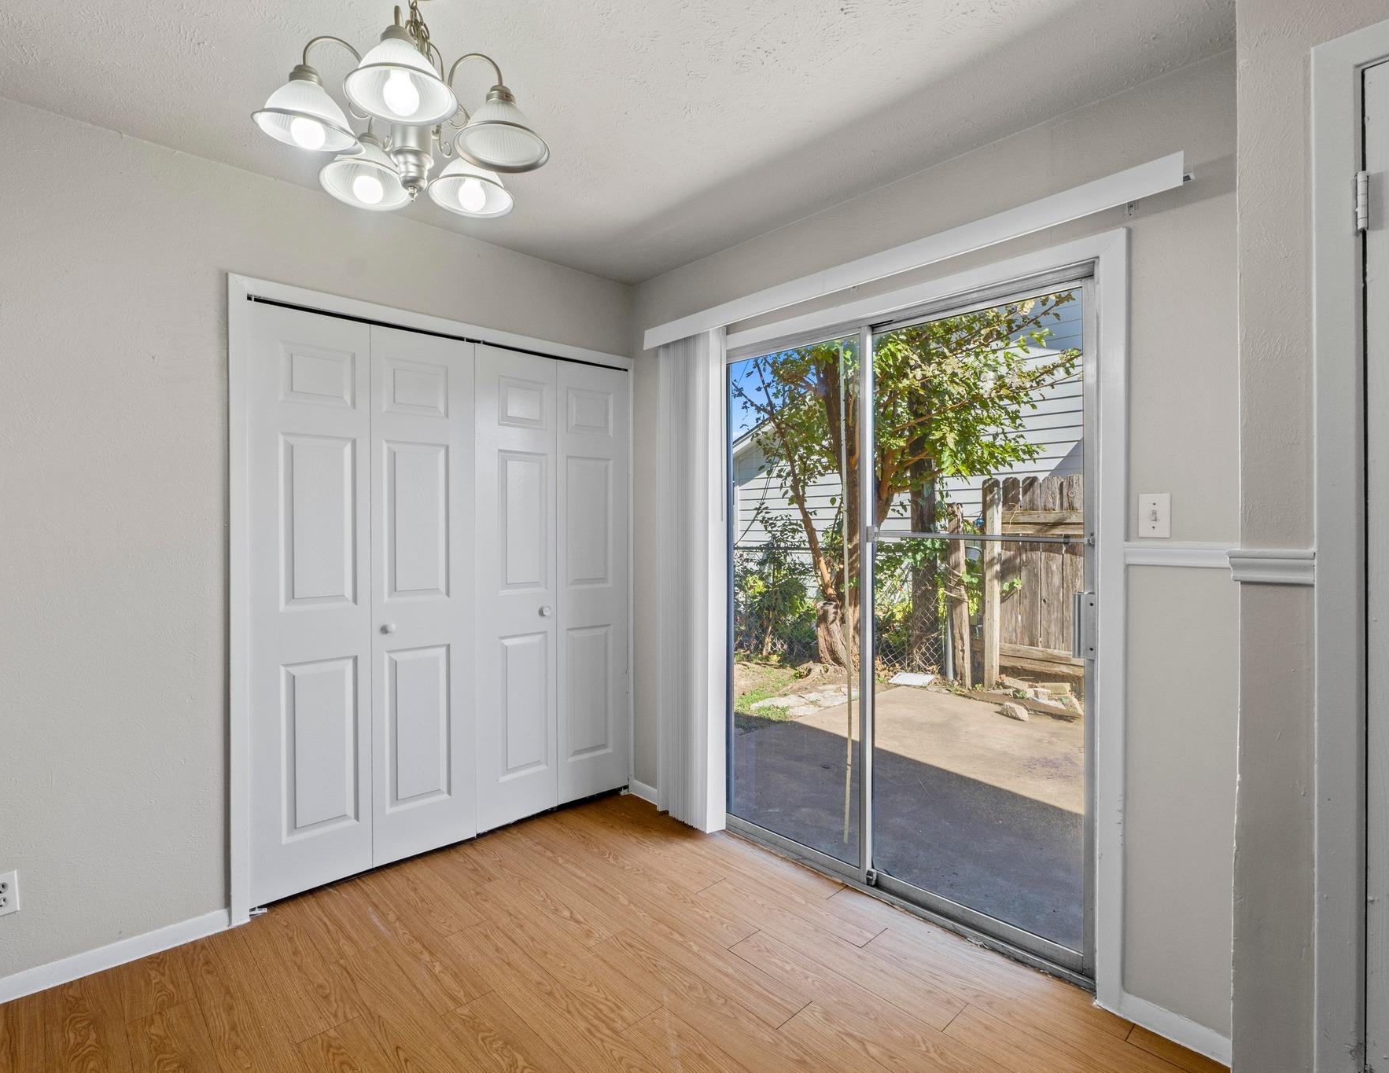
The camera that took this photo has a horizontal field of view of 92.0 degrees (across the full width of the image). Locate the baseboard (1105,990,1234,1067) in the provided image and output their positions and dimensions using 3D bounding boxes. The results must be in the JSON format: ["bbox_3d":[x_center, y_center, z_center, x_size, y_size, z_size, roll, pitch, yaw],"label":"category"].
[{"bbox_3d":[1.217,1.250,1.712,0.285,0.068,0.016,1,1,45],"label":"baseboard"}]

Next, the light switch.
[{"bbox_3d":[1.197,-0.053,1.744,0.071,0.115,0.015,1,1,45],"label":"light switch"}]

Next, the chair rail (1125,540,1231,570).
[{"bbox_3d":[1.235,0.047,1.698,0.245,0.065,0.024,1,1,45],"label":"chair rail"}]

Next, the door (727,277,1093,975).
[{"bbox_3d":[0.614,0.257,2.407,1.470,2.000,0.090,1,1,45],"label":"door"}]

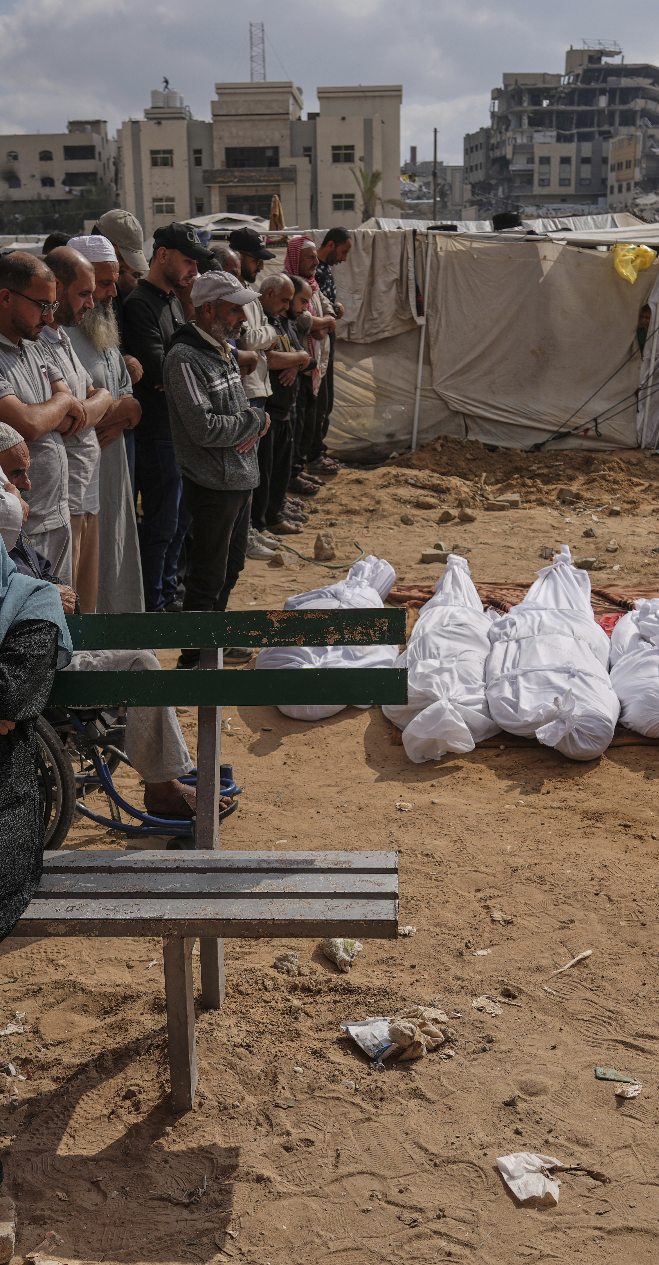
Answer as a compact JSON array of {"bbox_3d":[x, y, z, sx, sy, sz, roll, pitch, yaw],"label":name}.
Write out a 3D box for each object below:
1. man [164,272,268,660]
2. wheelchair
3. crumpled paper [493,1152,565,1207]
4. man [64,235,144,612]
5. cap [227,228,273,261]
[{"bbox_3d":[-0.464,-0.646,5.110,0.380,1.620,0.500,3,17,11],"label":"man"},{"bbox_3d":[-0.787,0.201,3.580,1.050,0.920,0.630,2,17,8],"label":"wheelchair"},{"bbox_3d":[0.372,1.014,2.345,0.130,0.045,0.110,-1,17,0],"label":"crumpled paper"},{"bbox_3d":[-0.868,-0.538,4.654,0.380,1.730,0.520,4,17,16],"label":"man"},{"bbox_3d":[-0.401,-1.966,6.400,0.270,0.140,0.180,16,20,10],"label":"cap"}]

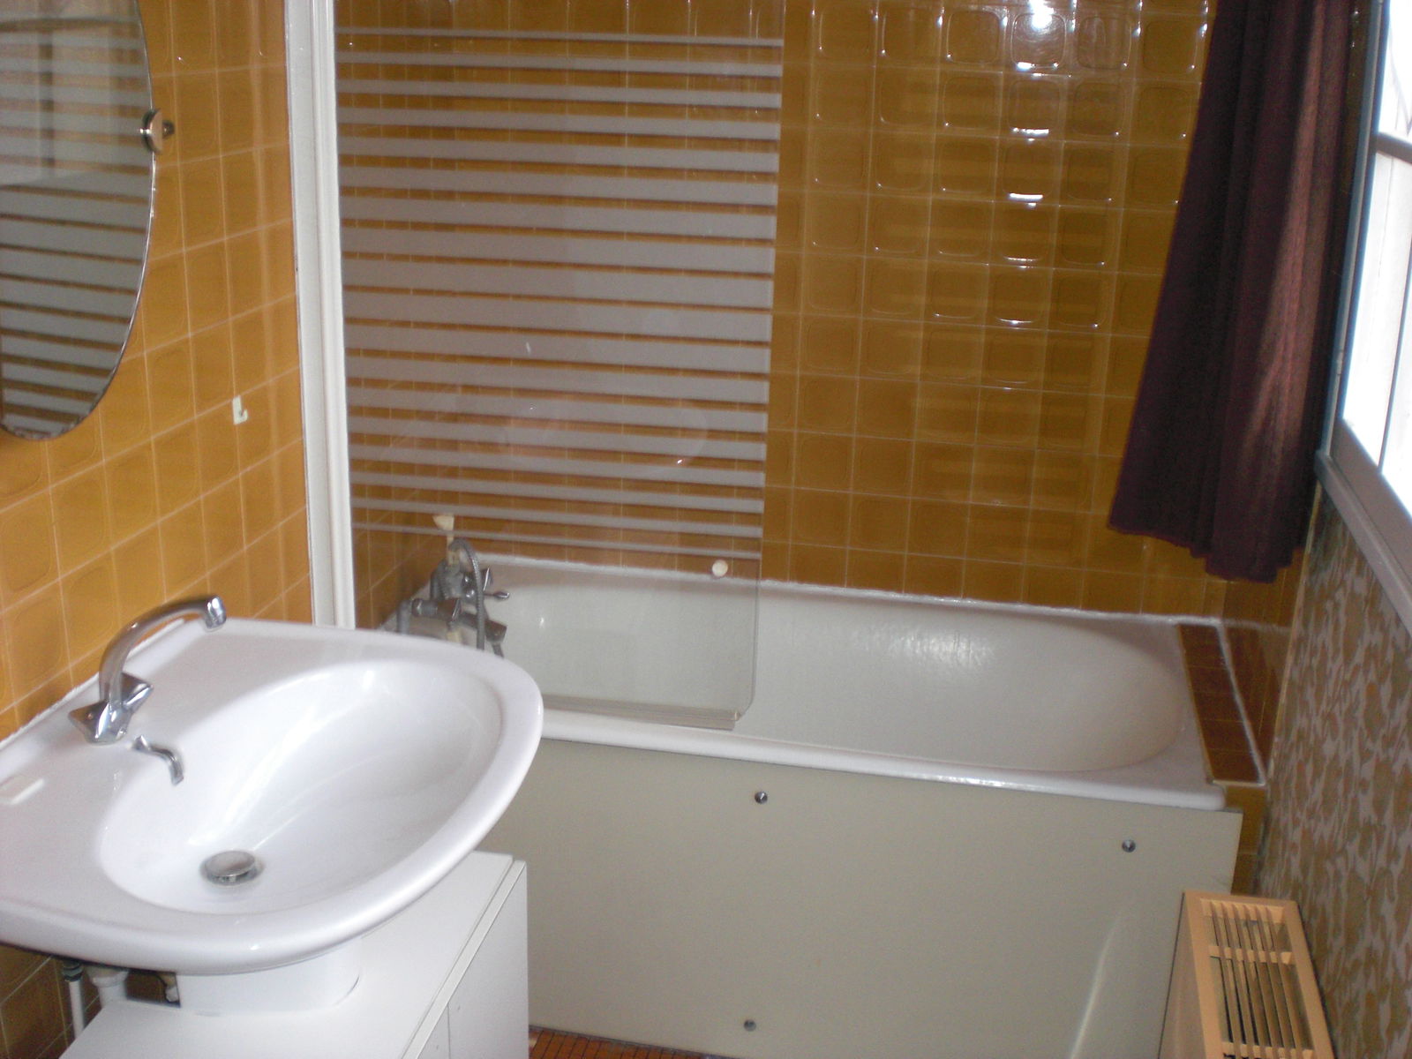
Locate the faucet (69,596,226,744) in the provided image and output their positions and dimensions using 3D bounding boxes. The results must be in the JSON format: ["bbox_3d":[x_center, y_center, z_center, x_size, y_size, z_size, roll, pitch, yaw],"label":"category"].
[{"bbox_3d":[-0.608,0.153,1.706,0.176,0.179,0.134,5,19,10],"label":"faucet"}]

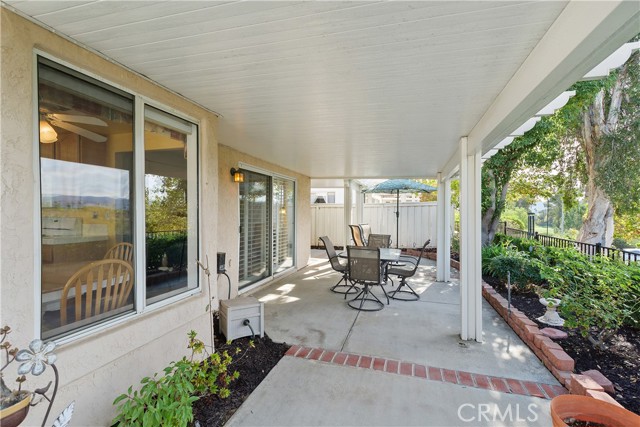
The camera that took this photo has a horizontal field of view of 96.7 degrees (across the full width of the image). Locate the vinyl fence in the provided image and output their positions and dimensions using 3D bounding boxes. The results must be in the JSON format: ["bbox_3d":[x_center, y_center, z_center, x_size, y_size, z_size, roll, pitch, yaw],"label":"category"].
[{"bbox_3d":[1.950,0.473,10.450,5.000,1.680,0.100,0,0,15],"label":"vinyl fence"}]

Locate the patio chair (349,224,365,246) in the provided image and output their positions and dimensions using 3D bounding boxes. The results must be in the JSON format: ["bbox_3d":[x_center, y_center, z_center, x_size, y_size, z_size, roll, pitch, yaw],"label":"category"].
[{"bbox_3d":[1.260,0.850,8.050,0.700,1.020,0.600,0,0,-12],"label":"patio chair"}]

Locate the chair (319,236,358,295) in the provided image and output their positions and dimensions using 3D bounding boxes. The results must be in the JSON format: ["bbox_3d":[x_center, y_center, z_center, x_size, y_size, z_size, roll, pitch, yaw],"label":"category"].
[{"bbox_3d":[0.393,0.905,5.080,0.690,0.910,0.570,0,0,18],"label":"chair"}]

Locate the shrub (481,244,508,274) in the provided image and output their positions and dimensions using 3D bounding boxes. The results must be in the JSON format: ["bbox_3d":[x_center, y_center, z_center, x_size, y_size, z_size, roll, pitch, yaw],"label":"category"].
[{"bbox_3d":[3.620,0.944,5.950,0.660,0.610,0.680,0,0,18],"label":"shrub"}]

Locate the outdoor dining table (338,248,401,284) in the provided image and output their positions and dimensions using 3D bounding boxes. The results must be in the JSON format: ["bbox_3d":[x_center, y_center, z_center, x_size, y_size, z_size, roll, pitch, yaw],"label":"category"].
[{"bbox_3d":[0.910,1.018,4.900,0.950,0.710,1.380,0,0,18],"label":"outdoor dining table"}]

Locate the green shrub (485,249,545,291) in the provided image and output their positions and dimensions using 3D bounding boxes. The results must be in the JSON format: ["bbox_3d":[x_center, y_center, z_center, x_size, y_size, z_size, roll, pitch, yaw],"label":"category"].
[{"bbox_3d":[3.380,0.962,5.030,0.840,0.650,0.860,0,0,18],"label":"green shrub"}]

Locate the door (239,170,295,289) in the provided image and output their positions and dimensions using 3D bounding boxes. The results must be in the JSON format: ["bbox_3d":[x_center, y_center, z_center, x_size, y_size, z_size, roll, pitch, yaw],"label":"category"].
[{"bbox_3d":[-0.955,0.240,5.620,0.120,2.070,2.280,0,0,18],"label":"door"}]

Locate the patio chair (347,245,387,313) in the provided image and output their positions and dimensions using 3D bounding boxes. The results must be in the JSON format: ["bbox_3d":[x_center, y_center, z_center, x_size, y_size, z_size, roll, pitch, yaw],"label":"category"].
[{"bbox_3d":[0.690,0.905,4.160,0.570,0.910,0.690,0,0,14],"label":"patio chair"}]

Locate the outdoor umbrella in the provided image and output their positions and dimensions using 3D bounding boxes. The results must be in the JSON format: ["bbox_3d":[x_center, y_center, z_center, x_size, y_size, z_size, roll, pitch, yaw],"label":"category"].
[{"bbox_3d":[2.570,0.110,9.200,2.500,2.500,2.500,0,0,18],"label":"outdoor umbrella"}]

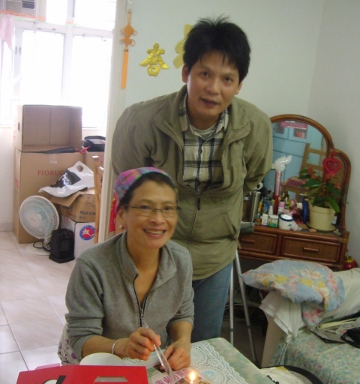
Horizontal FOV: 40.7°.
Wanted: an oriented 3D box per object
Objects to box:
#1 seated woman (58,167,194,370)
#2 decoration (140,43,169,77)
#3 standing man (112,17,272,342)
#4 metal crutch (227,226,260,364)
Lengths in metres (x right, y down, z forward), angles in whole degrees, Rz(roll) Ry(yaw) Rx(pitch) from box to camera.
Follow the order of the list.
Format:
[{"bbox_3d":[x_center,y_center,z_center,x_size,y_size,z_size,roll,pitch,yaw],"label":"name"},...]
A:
[{"bbox_3d":[-0.145,0.522,1.470,0.460,1.240,0.660,2,13,-18],"label":"seated woman"},{"bbox_3d":[-0.139,-0.746,2.732,0.172,0.188,0.020,-1,14,-29],"label":"decoration"},{"bbox_3d":[0.030,0.265,1.720,0.550,1.670,0.460,5,12,-5],"label":"standing man"},{"bbox_3d":[0.345,0.539,2.577,0.190,0.880,0.170,4,16,12],"label":"metal crutch"}]

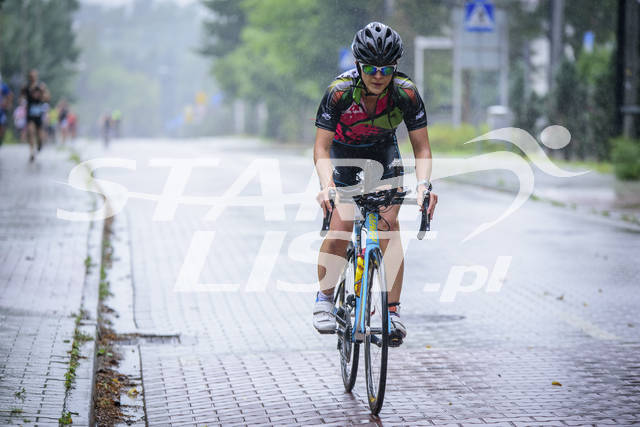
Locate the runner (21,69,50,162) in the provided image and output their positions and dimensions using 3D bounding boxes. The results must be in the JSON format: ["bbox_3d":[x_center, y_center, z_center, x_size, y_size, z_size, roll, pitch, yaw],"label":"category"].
[{"bbox_3d":[-5.349,-1.842,58.500,0.580,1.740,0.700,0,2,-5],"label":"runner"}]

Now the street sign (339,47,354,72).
[{"bbox_3d":[0.800,-4.125,83.500,0.600,0.600,0.040,0,2,-6],"label":"street sign"}]

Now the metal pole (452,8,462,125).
[{"bbox_3d":[3.137,-3.058,71.000,0.170,3.200,0.170,0,2,0],"label":"metal pole"}]

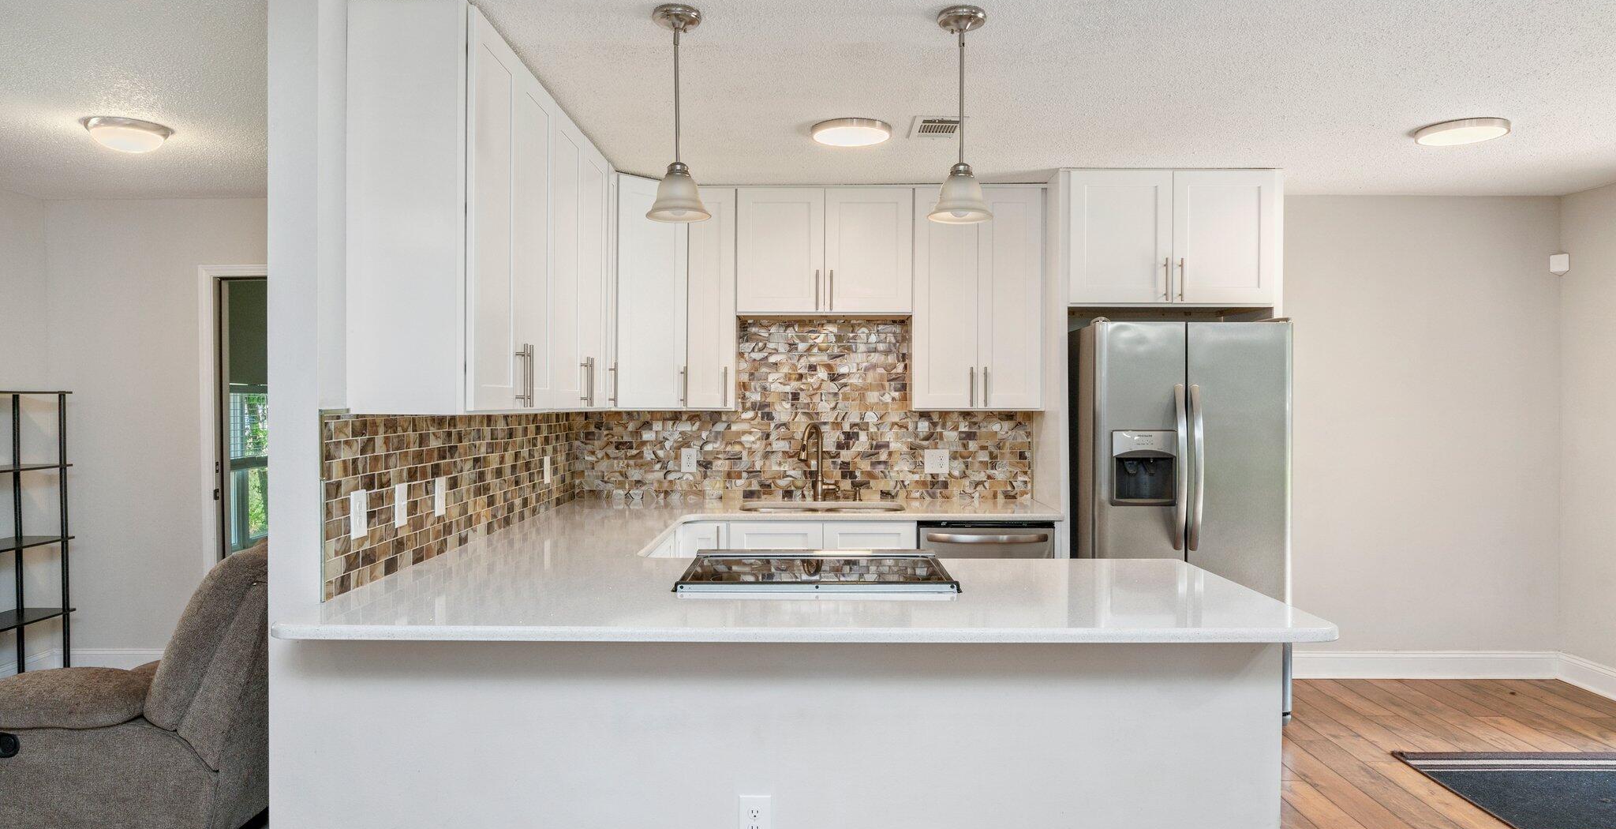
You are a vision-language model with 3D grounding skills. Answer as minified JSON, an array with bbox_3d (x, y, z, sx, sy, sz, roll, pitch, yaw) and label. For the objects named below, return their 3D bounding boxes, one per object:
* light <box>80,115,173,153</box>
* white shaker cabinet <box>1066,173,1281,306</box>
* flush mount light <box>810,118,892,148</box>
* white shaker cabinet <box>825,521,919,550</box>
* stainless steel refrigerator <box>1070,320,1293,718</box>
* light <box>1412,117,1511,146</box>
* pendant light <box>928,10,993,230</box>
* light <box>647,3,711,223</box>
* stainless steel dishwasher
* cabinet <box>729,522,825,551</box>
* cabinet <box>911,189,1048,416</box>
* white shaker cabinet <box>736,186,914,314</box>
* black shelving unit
[{"bbox_3d":[-2.539,-1.038,3.519,0.288,0.068,0.288,0,1,0],"label":"light"},{"bbox_3d":[1.613,-0.778,4.477,0.964,0.615,0.629,0,1,0],"label":"white shaker cabinet"},{"bbox_3d":[0.163,-1.053,3.542,0.308,0.036,0.308,0,1,0],"label":"flush mount light"},{"bbox_3d":[0.277,0.900,4.503,0.419,0.846,0.619,0,1,0],"label":"white shaker cabinet"},{"bbox_3d":[1.629,0.473,4.348,0.838,1.765,0.830,0,1,0],"label":"stainless steel refrigerator"},{"bbox_3d":[2.443,-1.052,3.515,0.300,0.035,0.300,0,1,0],"label":"light"},{"bbox_3d":[0.409,-0.791,2.503,0.172,0.534,0.172,0,1,0],"label":"pendant light"},{"bbox_3d":[-0.344,-0.791,2.498,0.172,0.534,0.172,0,1,0],"label":"light"},{"bbox_3d":[0.797,0.916,4.471,0.612,0.870,0.630,0,1,0],"label":"stainless steel dishwasher"},{"bbox_3d":[-0.142,0.916,4.503,0.424,0.880,0.600,0,1,0],"label":"cabinet"},{"bbox_3d":[0.805,-0.548,4.593,0.620,1.062,0.360,0,1,0],"label":"cabinet"},{"bbox_3d":[0.082,-0.783,4.635,0.838,0.610,0.324,0,1,0],"label":"white shaker cabinet"},{"bbox_3d":[-3.685,0.627,4.269,0.290,1.455,0.590,0,1,0],"label":"black shelving unit"}]

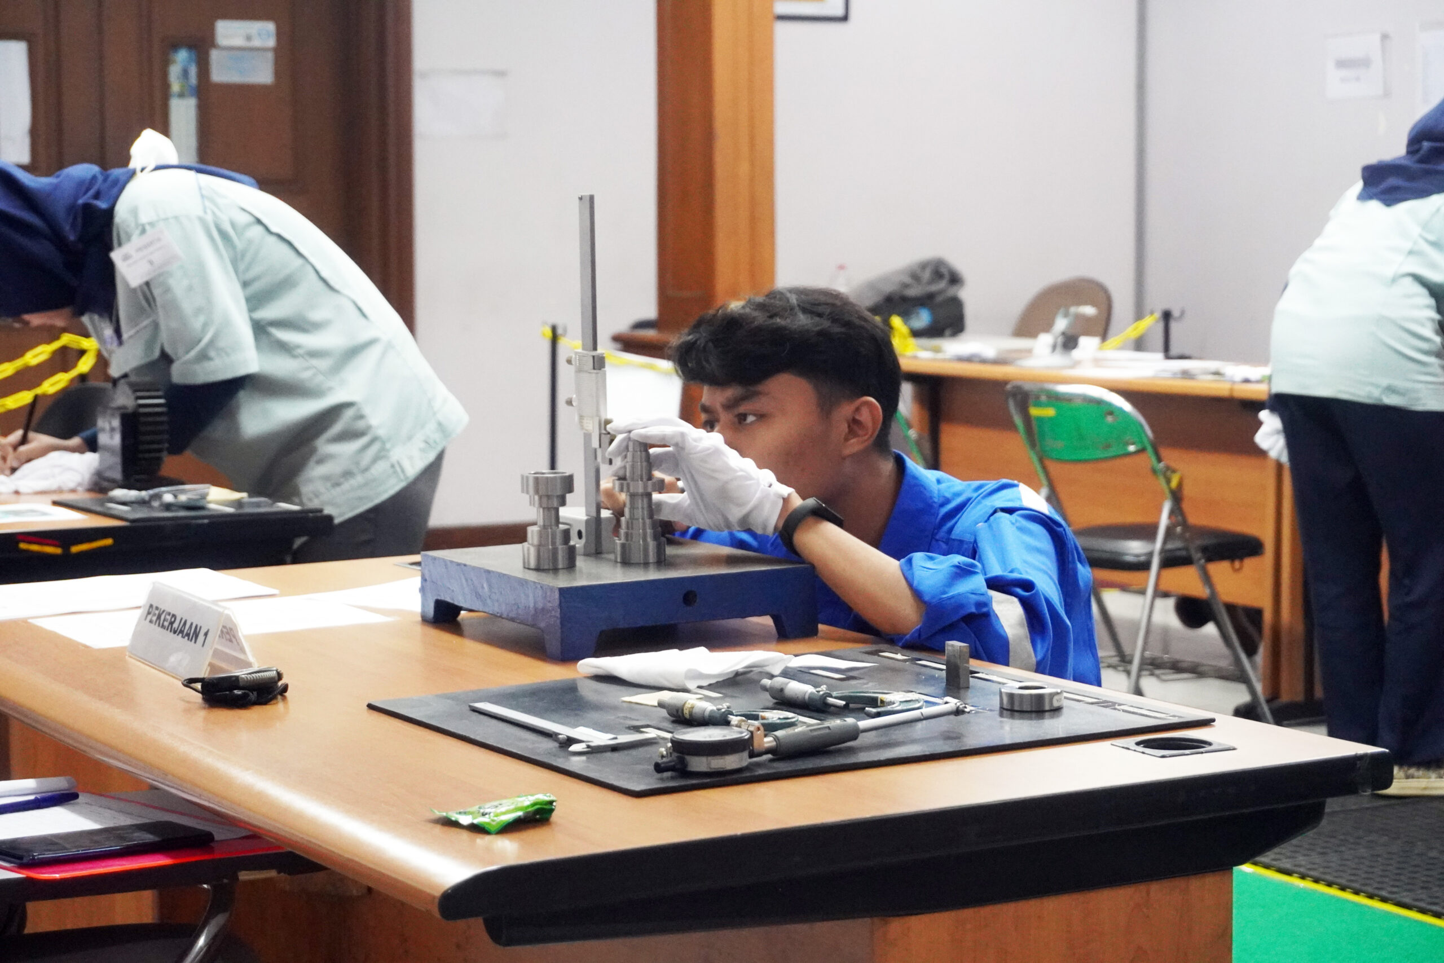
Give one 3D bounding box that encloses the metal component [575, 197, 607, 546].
[{"bbox_3d":[-0.124,-0.103,2.836,0.019,0.342,0.031,-4,7,-29],"label":"metal component"}]

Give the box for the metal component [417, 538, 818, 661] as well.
[{"bbox_3d":[-0.100,0.104,2.816,0.260,0.066,0.305,-4,7,-29],"label":"metal component"}]

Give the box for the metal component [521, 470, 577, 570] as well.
[{"bbox_3d":[-0.157,0.036,2.752,0.047,0.084,0.047,-1,6,0],"label":"metal component"}]

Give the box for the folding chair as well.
[{"bbox_3d":[0.891,0.146,6.566,0.490,0.756,0.450,-4,7,-36],"label":"folding chair"}]

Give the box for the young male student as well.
[{"bbox_3d":[0.169,0.351,3.013,0.660,1.050,0.520,-3,6,-24],"label":"young male student"}]

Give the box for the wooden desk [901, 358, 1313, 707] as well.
[{"bbox_3d":[1.142,0.085,7.255,0.740,0.740,1.500,-4,7,-33],"label":"wooden desk"}]

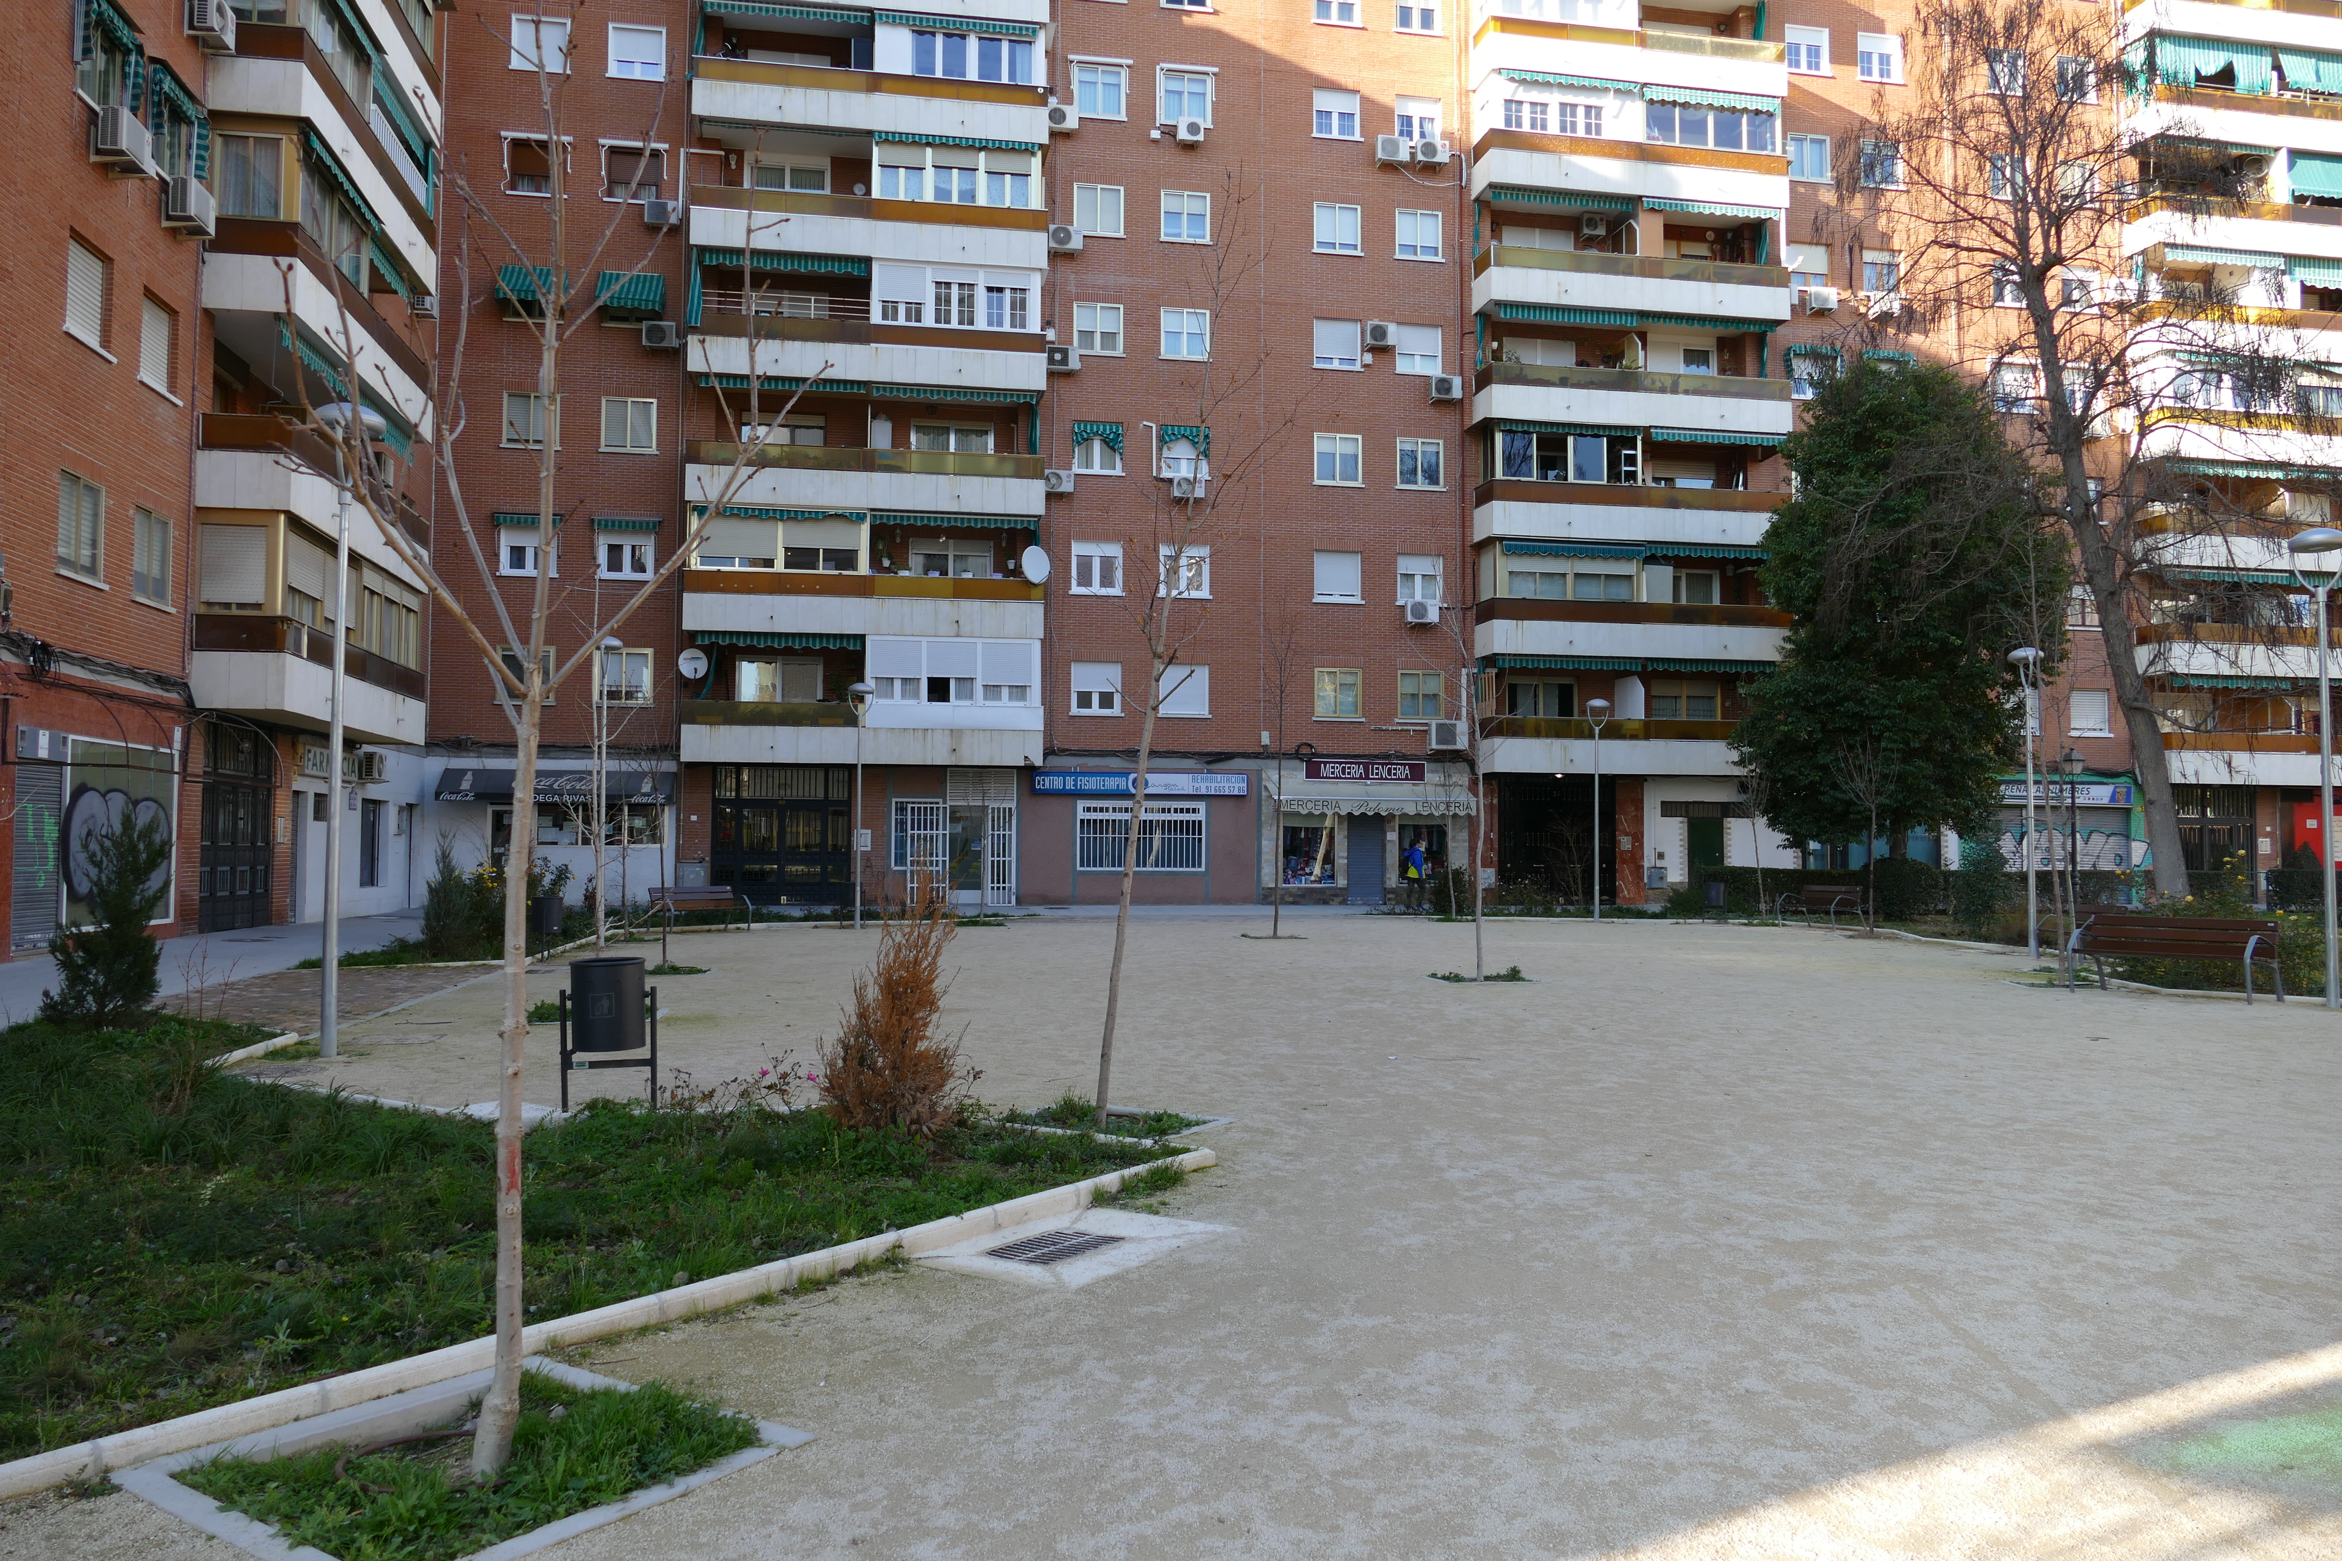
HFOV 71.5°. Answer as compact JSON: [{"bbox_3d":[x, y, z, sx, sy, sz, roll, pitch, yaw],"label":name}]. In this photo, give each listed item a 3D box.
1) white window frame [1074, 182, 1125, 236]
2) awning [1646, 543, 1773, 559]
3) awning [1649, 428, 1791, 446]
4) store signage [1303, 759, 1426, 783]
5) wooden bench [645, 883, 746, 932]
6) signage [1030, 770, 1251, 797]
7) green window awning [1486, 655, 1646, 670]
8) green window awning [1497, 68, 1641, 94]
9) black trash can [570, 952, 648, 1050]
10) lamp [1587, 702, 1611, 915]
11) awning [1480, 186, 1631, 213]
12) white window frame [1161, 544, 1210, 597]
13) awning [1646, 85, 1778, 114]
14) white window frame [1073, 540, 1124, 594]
[{"bbox_3d":[-1.648,-13.169,37.717,1.179,1.221,0.160,1,-3,-11],"label":"white window frame"},{"bbox_3d":[13.299,-5.600,40.127,3.515,0.309,0.350,1,-3,-11],"label":"awning"},{"bbox_3d":[13.628,-8.495,40.412,3.720,0.370,0.380,1,-3,-11],"label":"awning"},{"bbox_3d":[4.755,-0.200,39.588,3.100,0.500,0.150,1,-3,-11],"label":"store signage"},{"bbox_3d":[-8.152,2.234,28.159,0.680,0.800,1.750,-2,-4,38],"label":"wooden bench"},{"bbox_3d":[-0.670,0.083,37.194,5.004,0.535,0.170,1,-3,-11],"label":"signage"},{"bbox_3d":[9.568,-2.783,38.993,3.719,0.301,0.250,1,-3,-11],"label":"green window awning"},{"bbox_3d":[9.736,-17.042,39.672,3.740,0.271,0.400,1,-3,-11],"label":"green window awning"},{"bbox_3d":[-2.899,1.153,8.361,0.381,0.450,0.381,1,-3,-15],"label":"black trash can"},{"bbox_3d":[8.267,0.572,31.599,0.430,4.335,0.430,1,-3,-11],"label":"lamp"},{"bbox_3d":[9.329,-13.829,38.867,3.629,0.349,0.300,1,-3,-11],"label":"awning"},{"bbox_3d":[0.348,-4.930,38.508,1.236,1.244,0.130,1,-3,-11],"label":"white window frame"},{"bbox_3d":[13.570,-17.089,40.756,3.750,0.450,0.420,1,-3,-11],"label":"awning"},{"bbox_3d":[-1.701,-4.955,38.124,1.225,1.256,0.130,1,-3,-11],"label":"white window frame"}]

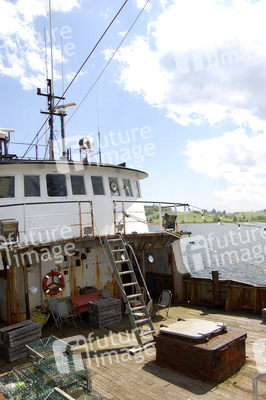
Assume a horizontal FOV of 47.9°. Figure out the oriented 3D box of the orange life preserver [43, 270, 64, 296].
[{"bbox_3d":[-2.448,2.591,9.300,0.720,0.740,0.110,1,-5,-38],"label":"orange life preserver"}]

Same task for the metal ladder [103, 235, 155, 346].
[{"bbox_3d":[-0.086,2.148,7.452,0.476,2.718,0.150,1,-35,-38],"label":"metal ladder"}]

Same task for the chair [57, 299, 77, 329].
[{"bbox_3d":[-1.911,3.261,8.550,0.460,0.790,0.480,0,-5,-28],"label":"chair"}]

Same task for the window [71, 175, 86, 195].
[{"bbox_3d":[-1.771,-0.466,9.656,0.460,0.660,0.070,-1,-11,-34],"label":"window"}]

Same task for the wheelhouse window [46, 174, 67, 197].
[{"bbox_3d":[-2.375,-0.449,9.397,0.620,0.742,0.060,-1,-13,-27],"label":"wheelhouse window"}]

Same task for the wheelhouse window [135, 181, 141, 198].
[{"bbox_3d":[0.179,-0.429,12.319,0.070,0.660,0.460,-11,-5,16],"label":"wheelhouse window"}]

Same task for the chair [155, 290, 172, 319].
[{"bbox_3d":[0.898,3.007,8.600,0.460,0.790,0.480,-5,-5,40],"label":"chair"}]

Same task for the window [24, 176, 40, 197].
[{"bbox_3d":[-3.041,-0.424,9.048,0.460,0.660,0.070,-2,-10,-17],"label":"window"}]

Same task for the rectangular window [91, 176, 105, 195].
[{"bbox_3d":[-1.190,-0.475,10.114,0.460,0.660,0.070,0,-11,-43],"label":"rectangular window"}]

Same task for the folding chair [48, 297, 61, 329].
[{"bbox_3d":[-2.177,3.275,8.700,0.460,0.790,0.480,0,-5,-28],"label":"folding chair"}]

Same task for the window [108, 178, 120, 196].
[{"bbox_3d":[-0.680,-0.474,10.662,0.070,0.660,0.460,-14,-9,38],"label":"window"}]

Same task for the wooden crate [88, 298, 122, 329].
[{"bbox_3d":[-0.809,3.316,8.857,0.806,0.646,0.497,2,-6,-43],"label":"wooden crate"}]

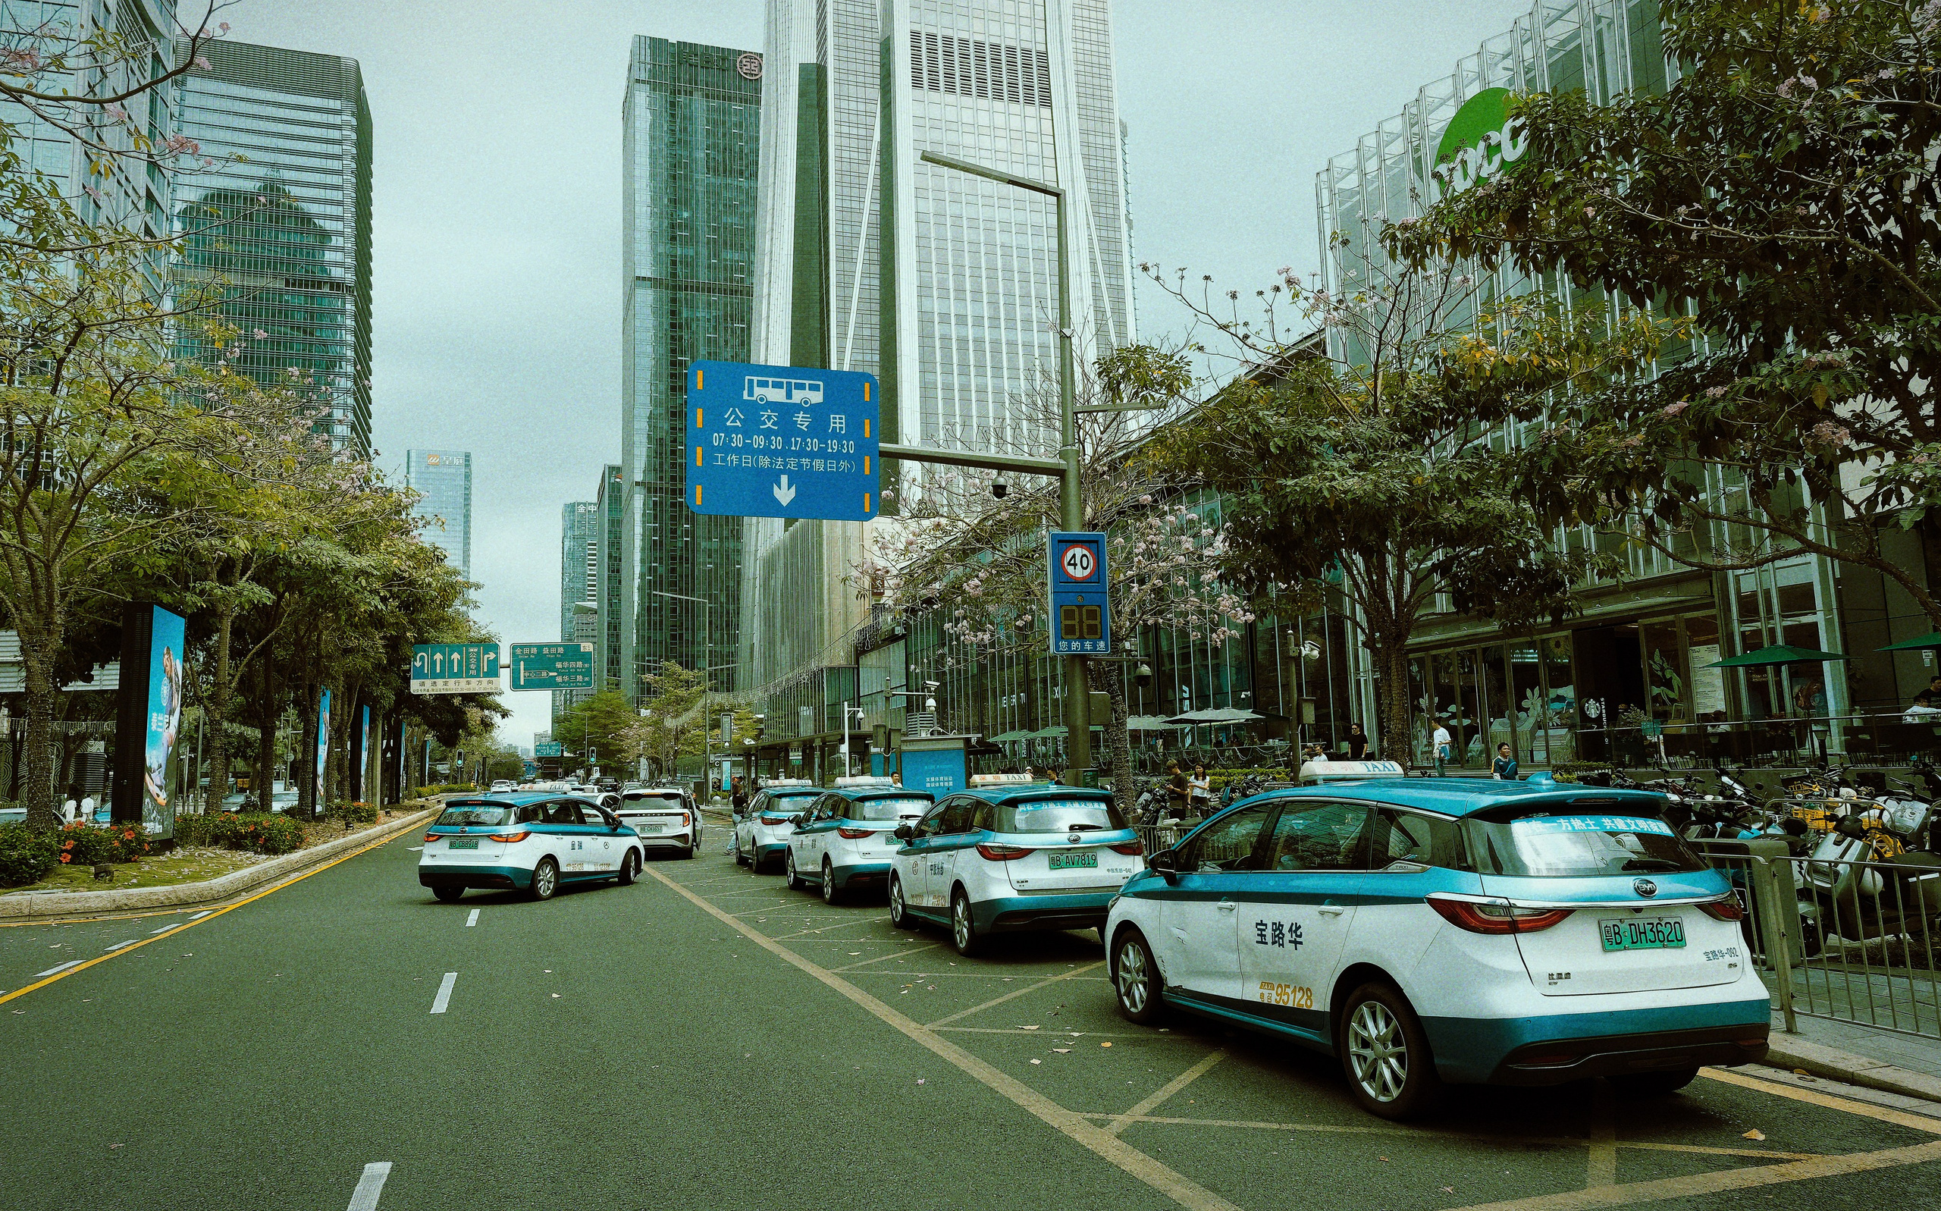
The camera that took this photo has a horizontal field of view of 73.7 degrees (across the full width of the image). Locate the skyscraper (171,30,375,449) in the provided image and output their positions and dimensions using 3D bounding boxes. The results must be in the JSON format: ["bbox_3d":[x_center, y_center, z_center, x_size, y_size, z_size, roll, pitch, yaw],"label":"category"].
[{"bbox_3d":[-186.719,-46.708,339.831,42.400,195.200,34.300,2,-8,-18],"label":"skyscraper"}]

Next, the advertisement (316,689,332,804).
[{"bbox_3d":[-30.550,6.858,60.271,0.710,6.050,2.750,2,-8,-19],"label":"advertisement"}]

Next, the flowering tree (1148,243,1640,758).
[{"bbox_3d":[4.240,-0.227,12.998,5.200,7.080,5.100,2,-8,-18],"label":"flowering tree"}]

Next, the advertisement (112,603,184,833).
[{"bbox_3d":[-15.874,2.444,25.085,0.474,4.687,2.323,1,-8,-19],"label":"advertisement"}]

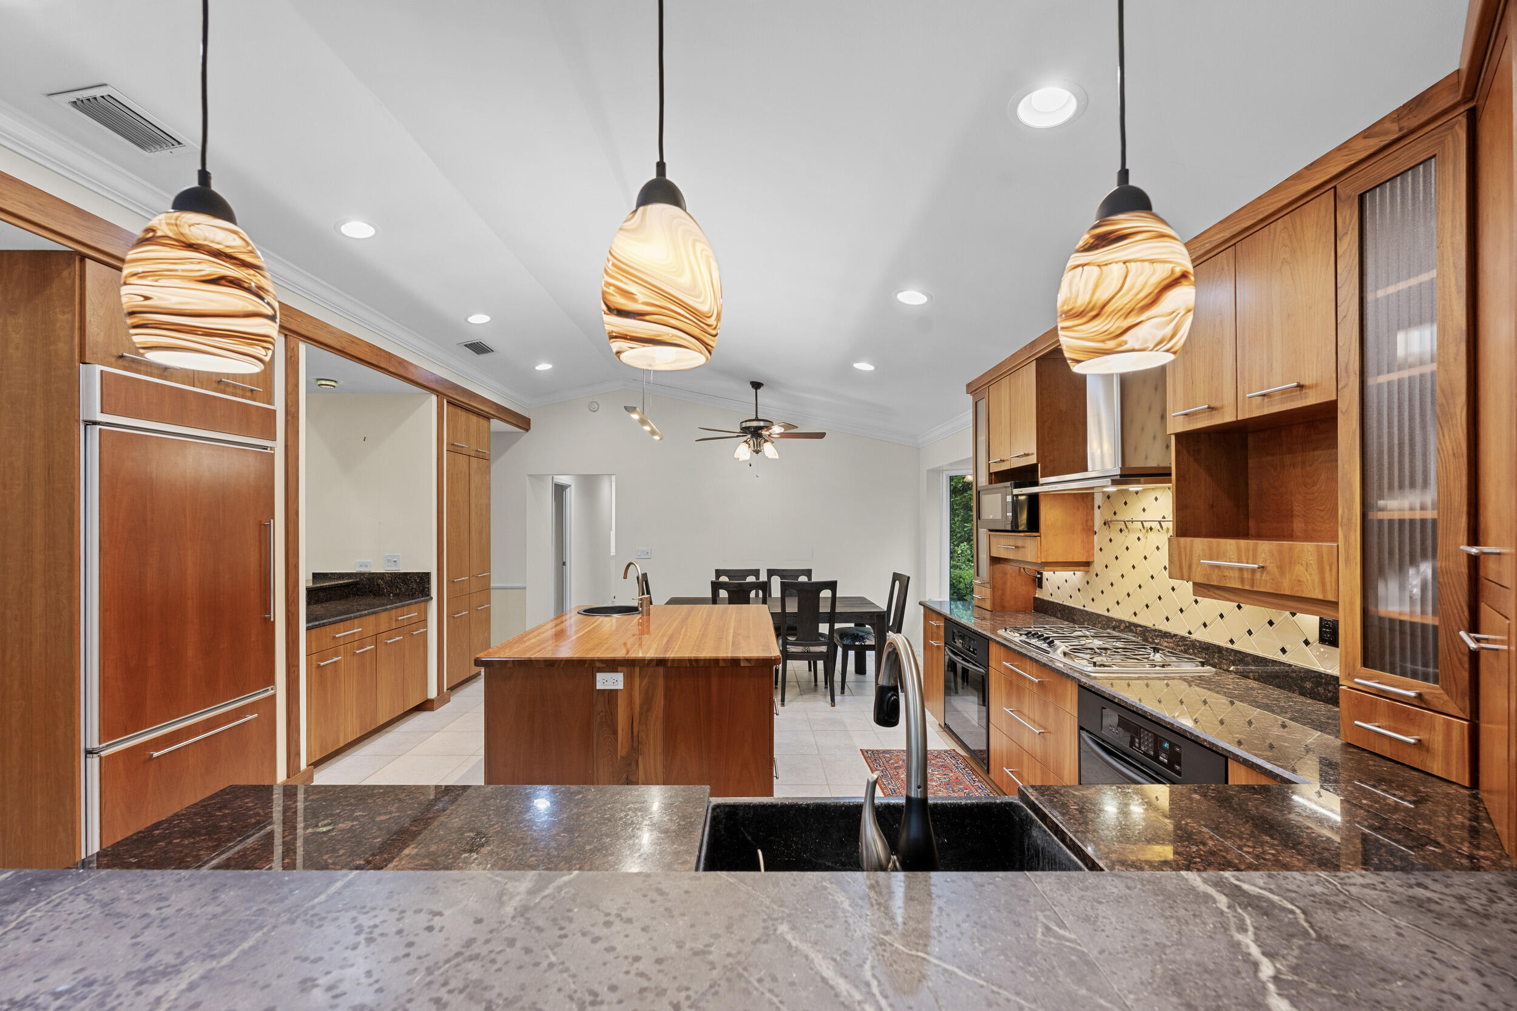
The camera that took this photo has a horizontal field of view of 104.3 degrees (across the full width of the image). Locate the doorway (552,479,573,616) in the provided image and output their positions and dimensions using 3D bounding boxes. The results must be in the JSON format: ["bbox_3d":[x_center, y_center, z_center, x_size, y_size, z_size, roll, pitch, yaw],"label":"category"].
[{"bbox_3d":[-2.736,0.698,8.030,0.140,2.120,0.850,0,-1,-1],"label":"doorway"}]

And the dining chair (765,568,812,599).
[{"bbox_3d":[0.320,1.149,5.700,0.470,1.030,0.600,0,-1,0],"label":"dining chair"}]

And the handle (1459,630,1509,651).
[{"bbox_3d":[1.457,0.274,1.195,0.042,0.013,0.200,-1,-2,45],"label":"handle"}]

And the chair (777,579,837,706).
[{"bbox_3d":[0.400,1.132,5.040,0.470,1.030,0.580,0,-1,0],"label":"chair"}]

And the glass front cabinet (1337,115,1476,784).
[{"bbox_3d":[1.819,-0.130,1.543,0.310,1.596,0.325,0,-1,-1],"label":"glass front cabinet"}]

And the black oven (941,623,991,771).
[{"bbox_3d":[1.584,1.170,3.765,0.605,0.765,0.755,0,-1,-1],"label":"black oven"}]

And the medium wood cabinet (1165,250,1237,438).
[{"bbox_3d":[1.808,-0.606,2.223,0.310,0.612,0.345,0,-1,-1],"label":"medium wood cabinet"}]

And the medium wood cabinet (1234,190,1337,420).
[{"bbox_3d":[1.722,-0.570,1.768,0.320,0.580,0.330,0,-1,-1],"label":"medium wood cabinet"}]

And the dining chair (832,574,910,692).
[{"bbox_3d":[1.048,1.169,5.488,0.640,1.040,0.500,0,-1,-1],"label":"dining chair"}]

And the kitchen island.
[{"bbox_3d":[-0.587,1.144,3.370,1.320,0.914,1.610,0,-1,-1],"label":"kitchen island"}]

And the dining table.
[{"bbox_3d":[0.105,1.282,5.420,1.920,0.750,0.930,0,-1,0],"label":"dining table"}]

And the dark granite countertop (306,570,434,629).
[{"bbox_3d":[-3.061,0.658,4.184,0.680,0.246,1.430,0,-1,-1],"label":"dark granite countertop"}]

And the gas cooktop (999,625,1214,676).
[{"bbox_3d":[1.595,0.676,2.837,0.545,0.062,0.920,0,-1,-1],"label":"gas cooktop"}]

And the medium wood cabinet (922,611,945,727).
[{"bbox_3d":[1.599,1.207,4.395,0.595,0.825,0.505,0,-1,-1],"label":"medium wood cabinet"}]

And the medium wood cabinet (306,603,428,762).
[{"bbox_3d":[-2.930,1.130,4.070,0.600,0.770,1.240,0,-1,0],"label":"medium wood cabinet"}]

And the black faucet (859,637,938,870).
[{"bbox_3d":[0.195,0.404,0.880,0.105,0.420,0.260,0,-1,0],"label":"black faucet"}]

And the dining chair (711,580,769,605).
[{"bbox_3d":[-0.159,1.159,5.118,0.475,1.040,0.600,0,-1,-1],"label":"dining chair"}]

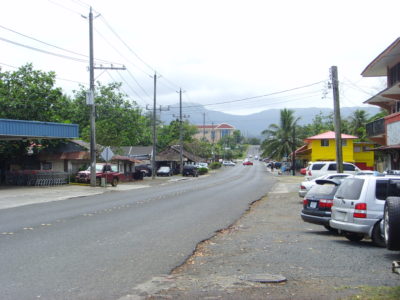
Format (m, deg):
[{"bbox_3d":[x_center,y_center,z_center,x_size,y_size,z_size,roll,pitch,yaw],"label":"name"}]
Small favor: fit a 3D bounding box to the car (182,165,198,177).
[{"bbox_3d":[-1.279,3.026,98.500,1.750,1.700,4.300,-1,-1,6],"label":"car"}]

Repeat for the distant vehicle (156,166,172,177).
[{"bbox_3d":[-4.796,2.973,95.000,1.700,1.420,4.300,-1,-1,6],"label":"distant vehicle"}]

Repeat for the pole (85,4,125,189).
[{"bbox_3d":[-6.612,-3.676,48.000,2.700,12.400,0.450,-1,-1,10],"label":"pole"}]

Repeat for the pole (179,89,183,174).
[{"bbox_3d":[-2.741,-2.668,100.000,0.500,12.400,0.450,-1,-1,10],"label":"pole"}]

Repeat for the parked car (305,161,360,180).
[{"bbox_3d":[9.000,1.620,43.300,4.750,1.780,1.860,0,-1,-3],"label":"parked car"}]

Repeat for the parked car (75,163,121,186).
[{"bbox_3d":[-7.503,1.864,51.500,1.720,1.720,3.950,-1,-1,22],"label":"parked car"}]

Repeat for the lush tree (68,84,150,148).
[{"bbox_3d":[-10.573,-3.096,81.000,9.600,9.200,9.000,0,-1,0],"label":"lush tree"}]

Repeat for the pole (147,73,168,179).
[{"bbox_3d":[-4.843,-2.758,79.000,2.500,12.100,0.450,-1,-1,10],"label":"pole"}]

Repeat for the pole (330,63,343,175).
[{"bbox_3d":[7.763,-1.097,39.000,0.360,7.300,0.360,-3,-1,0],"label":"pole"}]

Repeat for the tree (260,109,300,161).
[{"bbox_3d":[12.192,-2.045,105.000,6.100,8.700,6.100,0,-1,0],"label":"tree"}]

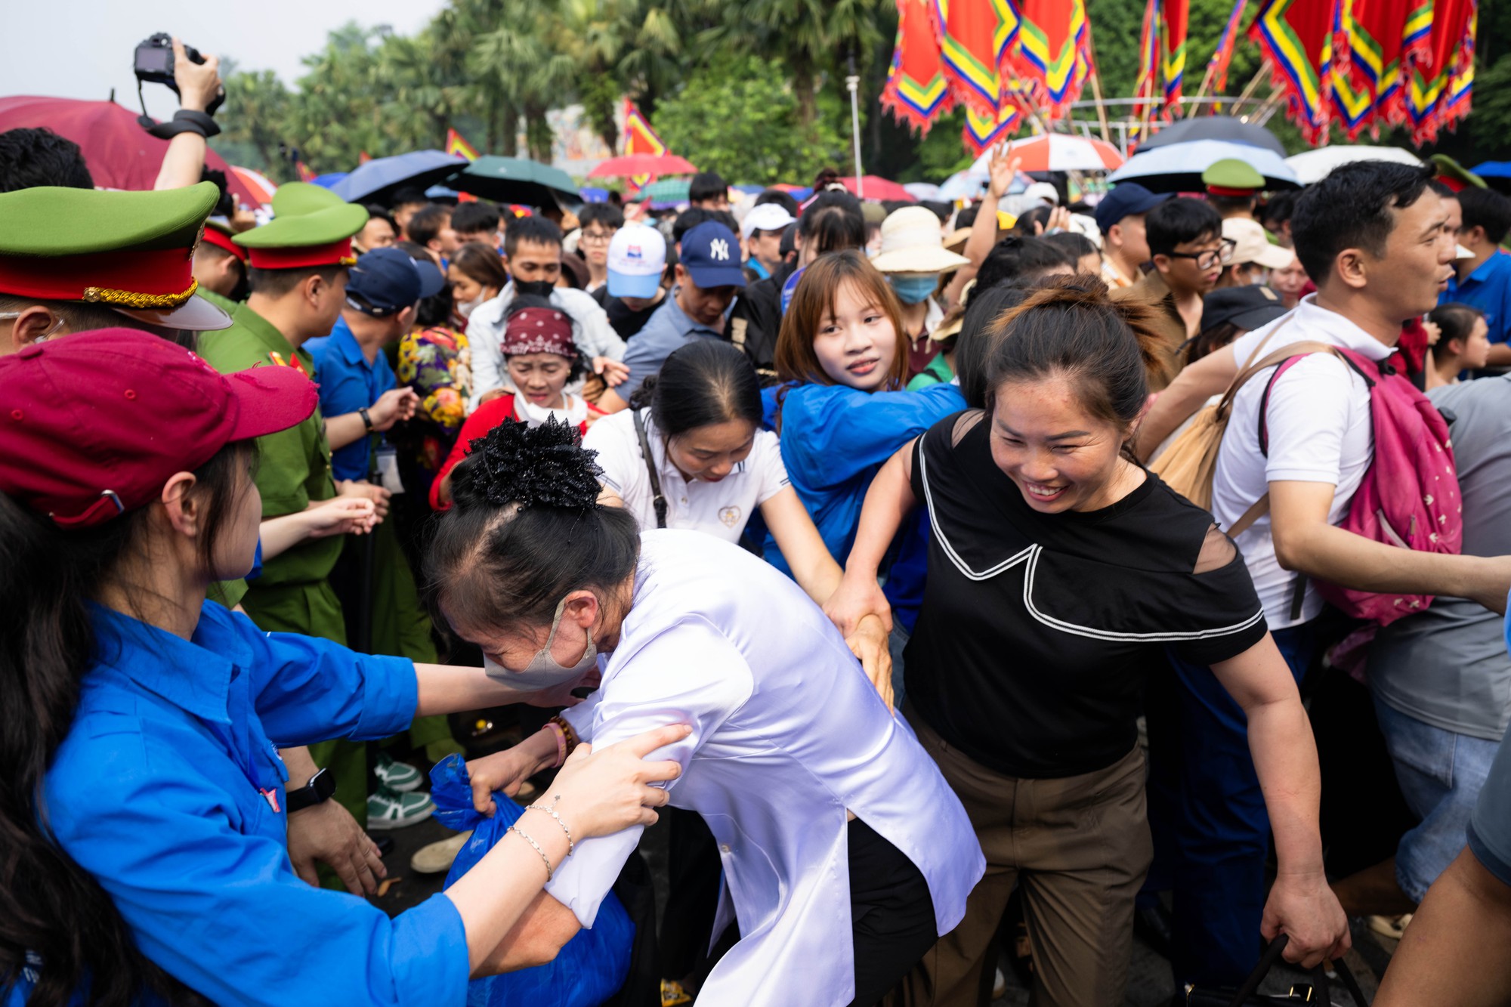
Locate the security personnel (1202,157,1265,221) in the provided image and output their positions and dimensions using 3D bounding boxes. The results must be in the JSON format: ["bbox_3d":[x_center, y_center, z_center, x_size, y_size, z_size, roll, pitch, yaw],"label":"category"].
[{"bbox_3d":[2.082,-0.637,4.560,0.500,1.760,0.330,12,22,39],"label":"security personnel"}]

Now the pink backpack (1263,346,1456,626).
[{"bbox_3d":[0.913,-0.029,1.520,0.250,0.400,0.280,4,18,20],"label":"pink backpack"}]

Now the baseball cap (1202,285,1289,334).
[{"bbox_3d":[1.145,-0.440,2.330,0.180,0.140,0.260,-20,15,-31],"label":"baseball cap"}]

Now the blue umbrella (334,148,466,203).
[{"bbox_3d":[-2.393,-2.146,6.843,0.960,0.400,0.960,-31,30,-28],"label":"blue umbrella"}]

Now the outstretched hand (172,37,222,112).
[{"bbox_3d":[-1.182,-0.906,2.130,0.100,0.150,0.100,0,18,-12],"label":"outstretched hand"}]

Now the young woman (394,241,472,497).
[{"bbox_3d":[-1.000,0.014,3.144,0.380,1.560,0.450,-6,18,-14],"label":"young woman"}]

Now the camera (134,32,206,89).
[{"bbox_3d":[-1.248,-0.950,2.150,0.140,0.105,0.130,-5,18,-11],"label":"camera"}]

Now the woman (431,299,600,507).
[{"bbox_3d":[-0.412,0.288,2.297,0.520,1.520,0.380,-5,17,-8],"label":"woman"}]

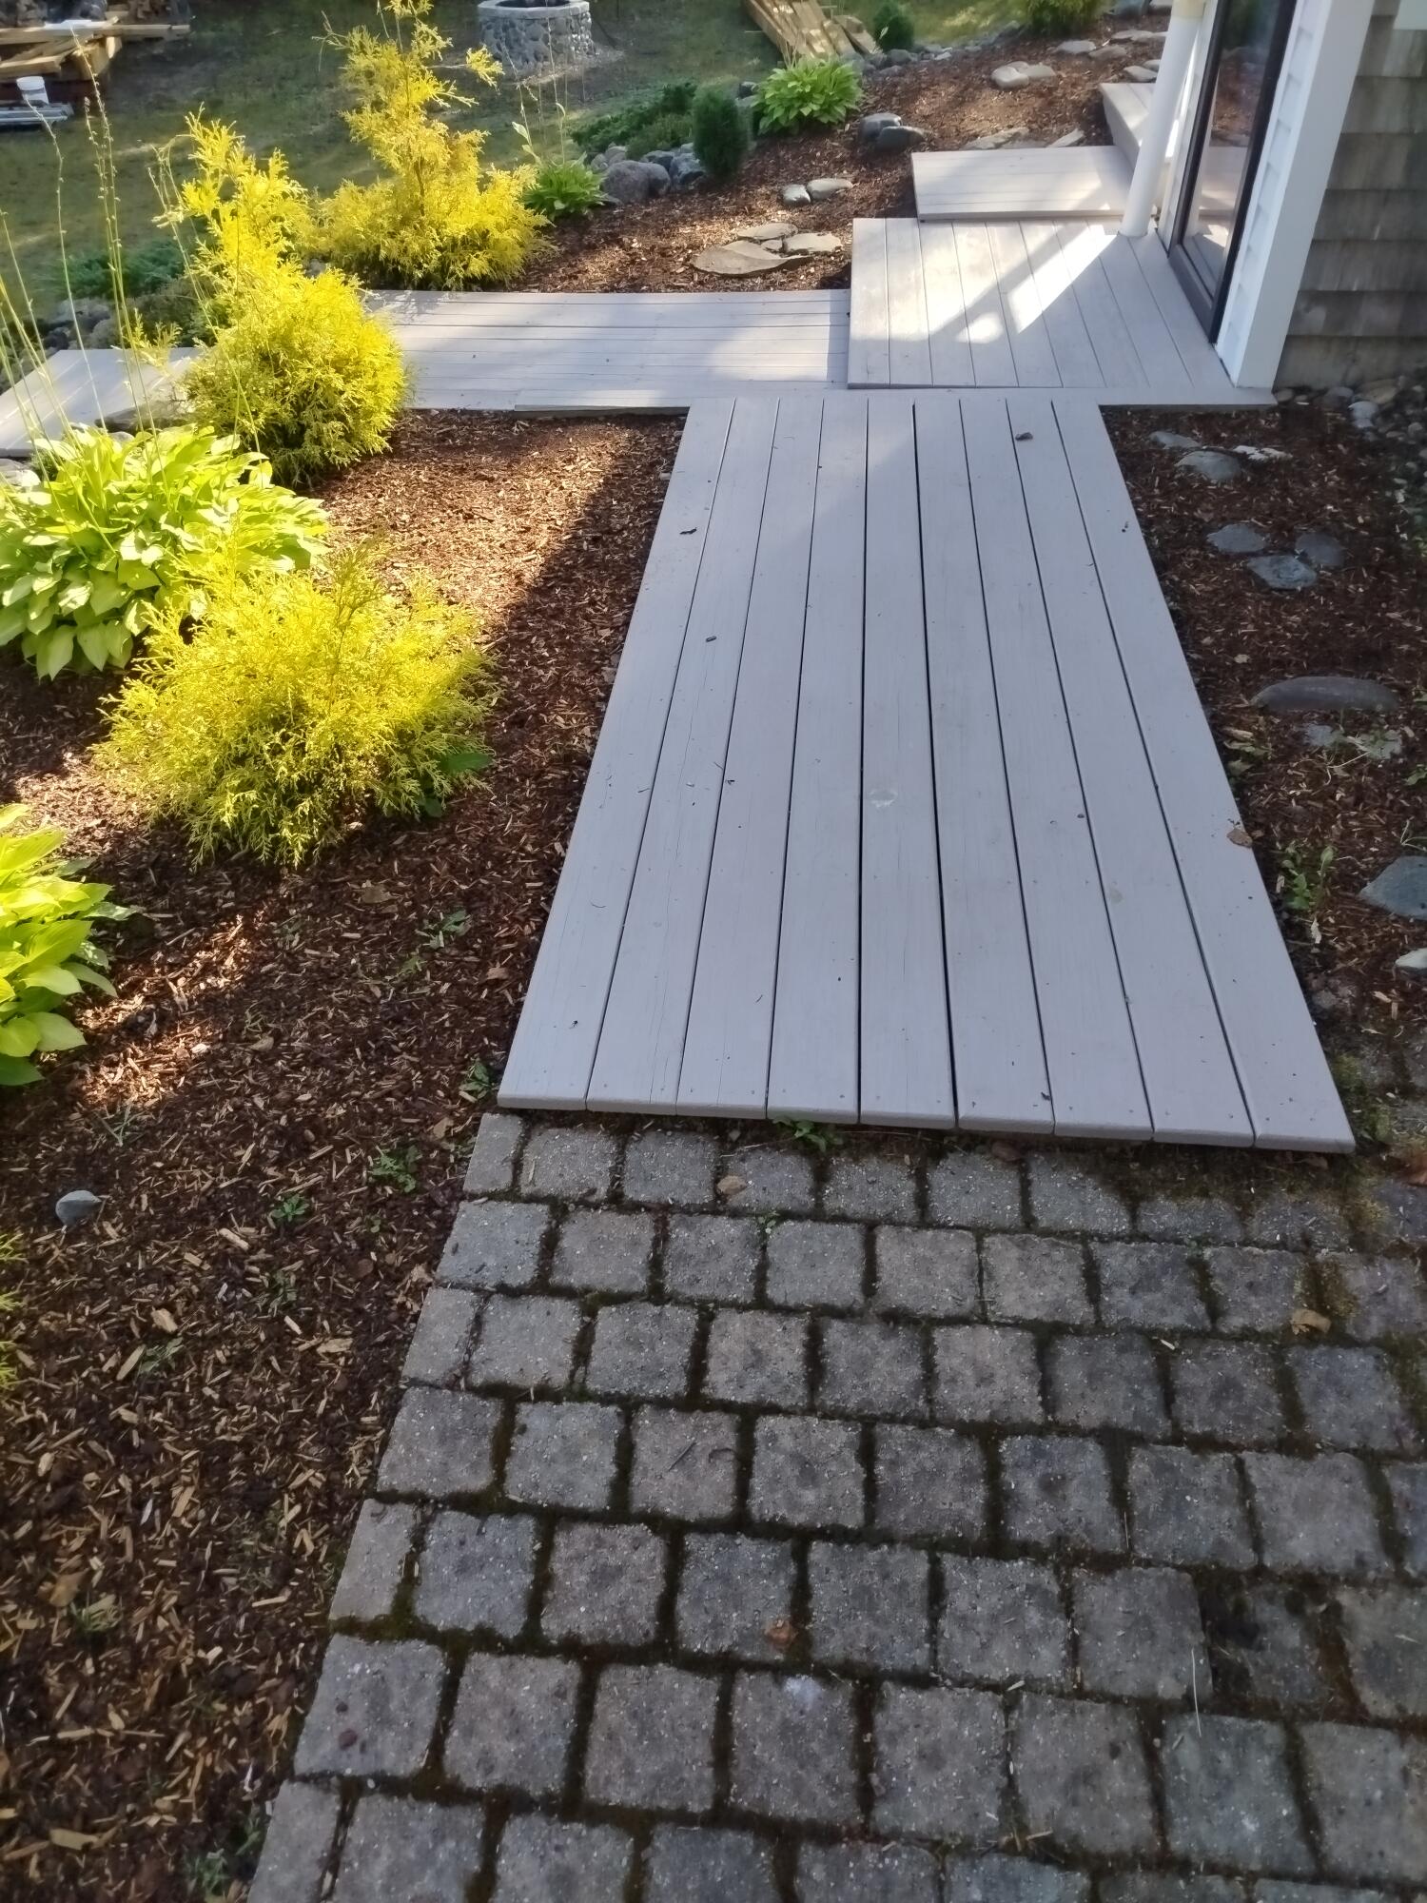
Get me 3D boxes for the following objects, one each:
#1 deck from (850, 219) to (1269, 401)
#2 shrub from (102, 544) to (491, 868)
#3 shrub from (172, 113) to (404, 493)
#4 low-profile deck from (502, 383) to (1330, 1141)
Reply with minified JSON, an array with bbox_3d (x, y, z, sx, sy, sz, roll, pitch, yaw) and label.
[{"bbox_3d":[1.157,-2.411,4.915,1.280,0.080,1.970,2,43,5],"label":"deck"},{"bbox_3d":[-0.864,-0.552,2.700,0.790,0.485,0.740,2,43,5],"label":"shrub"},{"bbox_3d":[-1.301,-1.931,3.915,0.680,0.940,0.660,2,43,5],"label":"shrub"},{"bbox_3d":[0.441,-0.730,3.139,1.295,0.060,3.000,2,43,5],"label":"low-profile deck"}]

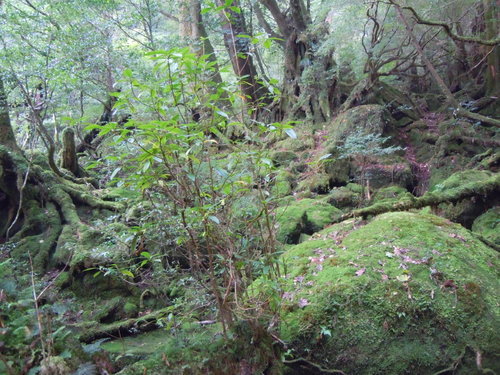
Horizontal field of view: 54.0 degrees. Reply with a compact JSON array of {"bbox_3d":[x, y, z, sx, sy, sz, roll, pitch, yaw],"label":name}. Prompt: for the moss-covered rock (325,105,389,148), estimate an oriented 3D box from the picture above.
[{"bbox_3d":[1.843,-1.056,8.500,1.100,0.750,0.900,0,6,0],"label":"moss-covered rock"}]

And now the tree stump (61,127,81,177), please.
[{"bbox_3d":[-2.741,-0.550,7.500,0.280,0.760,0.280,0,6,0],"label":"tree stump"}]

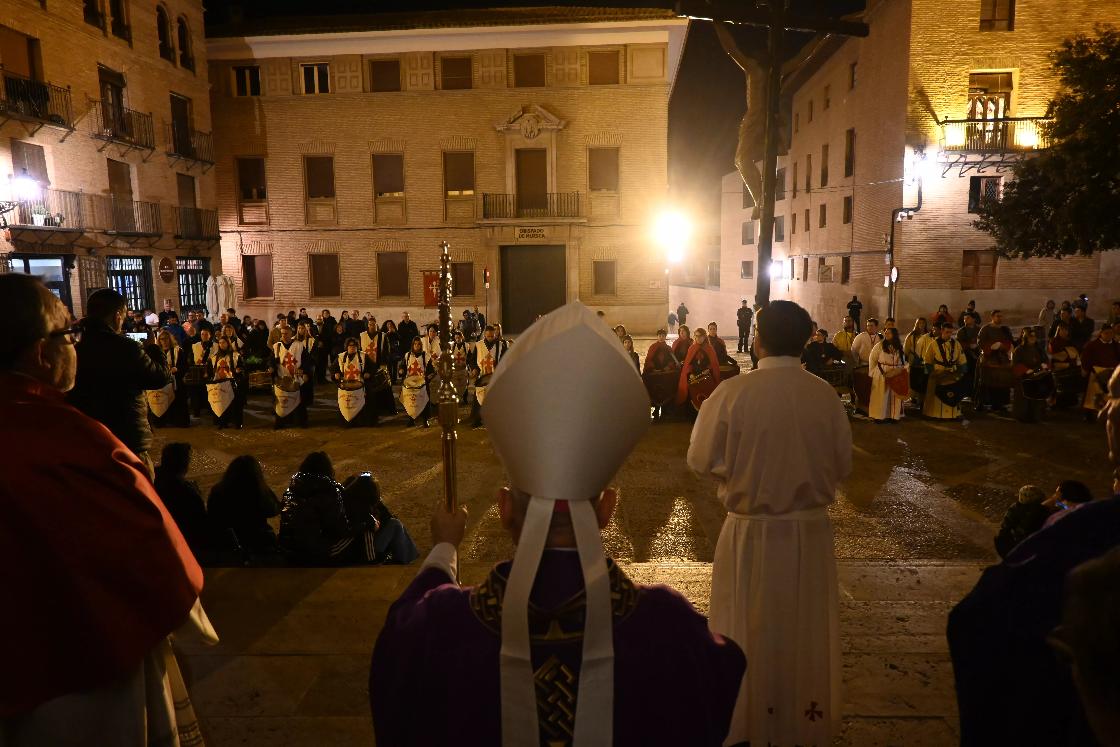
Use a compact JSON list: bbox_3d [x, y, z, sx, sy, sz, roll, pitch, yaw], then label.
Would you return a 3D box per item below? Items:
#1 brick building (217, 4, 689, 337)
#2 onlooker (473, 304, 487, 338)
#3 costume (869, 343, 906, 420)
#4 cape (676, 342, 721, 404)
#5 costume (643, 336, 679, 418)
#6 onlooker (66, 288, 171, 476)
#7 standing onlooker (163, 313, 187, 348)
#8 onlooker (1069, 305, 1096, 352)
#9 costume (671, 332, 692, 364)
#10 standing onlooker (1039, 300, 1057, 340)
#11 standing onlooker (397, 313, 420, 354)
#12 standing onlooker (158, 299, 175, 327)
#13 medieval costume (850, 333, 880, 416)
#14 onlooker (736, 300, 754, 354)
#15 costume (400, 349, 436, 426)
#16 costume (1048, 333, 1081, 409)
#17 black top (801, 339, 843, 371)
[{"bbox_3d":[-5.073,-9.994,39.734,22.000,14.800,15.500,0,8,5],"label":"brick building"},{"bbox_3d":[-2.725,-1.404,25.000,0.480,1.770,0.320,-2,8,-5],"label":"onlooker"},{"bbox_3d":[5.810,0.116,13.256,0.600,1.410,0.450,-2,8,-10],"label":"costume"},{"bbox_3d":[2.463,0.132,13.302,0.780,1.470,0.500,0,8,6],"label":"cape"},{"bbox_3d":[1.856,0.099,13.653,0.660,1.460,0.480,0,8,3],"label":"costume"},{"bbox_3d":[-2.422,0.448,4.081,0.540,1.780,0.480,0,8,10],"label":"onlooker"},{"bbox_3d":[-9.838,-0.557,19.100,0.550,1.750,0.380,-4,9,-22],"label":"standing onlooker"},{"bbox_3d":[11.924,-0.625,17.000,0.380,1.770,0.500,-6,10,-35],"label":"onlooker"},{"bbox_3d":[2.414,-0.008,14.607,0.620,1.400,0.450,0,8,8],"label":"costume"},{"bbox_3d":[14.138,-1.183,21.600,0.500,1.680,0.380,0,8,8],"label":"standing onlooker"},{"bbox_3d":[-3.889,-0.697,19.184,0.570,1.740,0.400,-1,8,-2],"label":"standing onlooker"},{"bbox_3d":[-12.863,-1.219,24.500,0.520,1.820,0.350,-4,9,-22],"label":"standing onlooker"},{"bbox_3d":[5.763,-0.044,13.950,0.600,1.550,0.450,0,8,5],"label":"medieval costume"},{"bbox_3d":[6.167,-1.638,24.882,0.560,1.770,0.380,0,8,8],"label":"onlooker"},{"bbox_3d":[-2.523,0.230,13.250,0.640,1.420,0.500,-1,8,-3],"label":"costume"},{"bbox_3d":[9.661,-0.089,14.300,0.580,1.440,0.480,1,8,12],"label":"costume"},{"bbox_3d":[5.089,-0.332,14.500,0.760,0.660,0.380,1,8,11],"label":"black top"}]

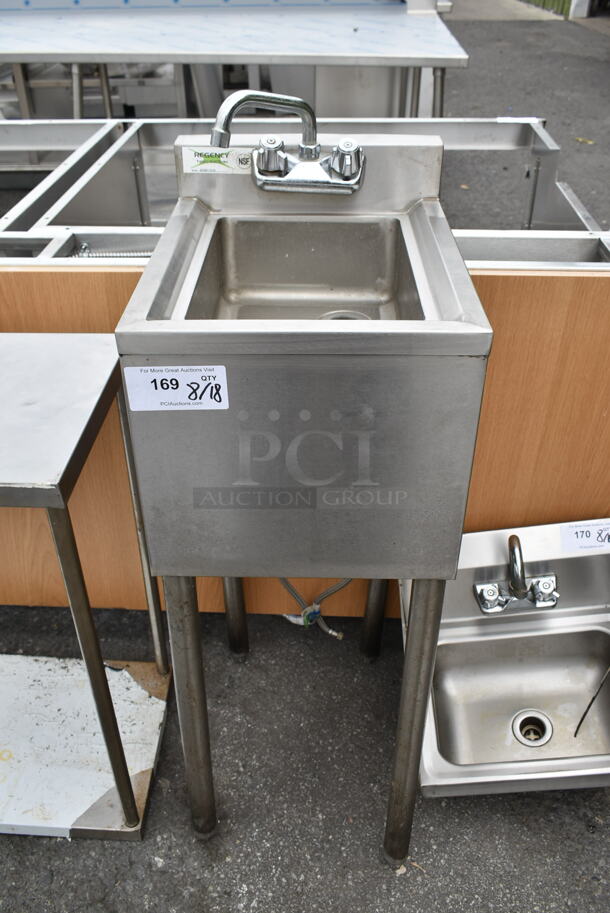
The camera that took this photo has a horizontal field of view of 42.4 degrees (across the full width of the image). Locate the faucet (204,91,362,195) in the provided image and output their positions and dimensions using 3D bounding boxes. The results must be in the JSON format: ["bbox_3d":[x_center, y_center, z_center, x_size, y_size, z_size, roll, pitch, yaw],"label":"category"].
[{"bbox_3d":[-0.022,-0.414,1.043,0.207,0.131,0.072,0,35,1],"label":"faucet"}]

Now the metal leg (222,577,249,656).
[{"bbox_3d":[-0.147,0.156,1.535,0.042,0.684,0.042,0,35,1],"label":"metal leg"}]

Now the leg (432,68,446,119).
[{"bbox_3d":[0.551,-1.238,3.405,0.041,0.828,0.041,0,35,1],"label":"leg"}]

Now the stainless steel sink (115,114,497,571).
[{"bbox_3d":[0.003,-0.152,1.026,0.364,0.397,0.478,0,35,1],"label":"stainless steel sink"}]

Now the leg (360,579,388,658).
[{"bbox_3d":[0.148,0.160,1.531,0.042,0.688,0.042,1,35,1],"label":"leg"}]

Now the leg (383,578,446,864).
[{"bbox_3d":[0.161,0.416,1.179,0.042,0.703,0.042,0,35,1],"label":"leg"}]

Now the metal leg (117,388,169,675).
[{"bbox_3d":[-0.293,0.154,1.435,0.025,0.714,0.025,0,35,1],"label":"metal leg"}]

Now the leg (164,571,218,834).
[{"bbox_3d":[-0.171,0.398,1.197,0.042,0.693,0.042,2,38,0],"label":"leg"}]

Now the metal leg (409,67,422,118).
[{"bbox_3d":[0.632,-2.017,4.514,0.041,0.828,0.041,0,35,1],"label":"metal leg"}]

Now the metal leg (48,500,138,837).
[{"bbox_3d":[-0.302,0.346,1.163,0.025,0.714,0.025,0,35,1],"label":"metal leg"}]

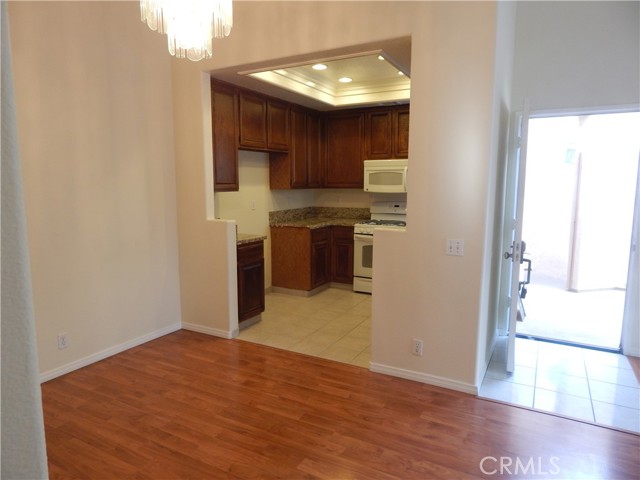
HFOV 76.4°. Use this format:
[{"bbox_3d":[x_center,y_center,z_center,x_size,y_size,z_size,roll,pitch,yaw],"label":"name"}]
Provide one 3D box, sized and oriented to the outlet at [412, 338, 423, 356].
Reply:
[{"bbox_3d":[0.699,0.773,2.913,0.070,0.115,0.008,4,9,29],"label":"outlet"}]

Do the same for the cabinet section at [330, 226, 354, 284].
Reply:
[{"bbox_3d":[0.443,0.182,5.736,0.336,0.783,0.580,4,9,28],"label":"cabinet section"}]

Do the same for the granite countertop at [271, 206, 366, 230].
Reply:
[{"bbox_3d":[0.040,-0.304,5.574,0.987,0.204,1.149,4,9,29],"label":"granite countertop"}]

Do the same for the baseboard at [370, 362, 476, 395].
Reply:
[{"bbox_3d":[0.726,0.991,2.923,0.781,0.076,0.014,4,9,29],"label":"baseboard"}]

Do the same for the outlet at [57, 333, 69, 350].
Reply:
[{"bbox_3d":[-1.915,0.753,3.036,0.008,0.115,0.070,4,9,29],"label":"outlet"}]

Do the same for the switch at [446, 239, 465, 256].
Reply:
[{"bbox_3d":[0.899,0.051,2.700,0.116,0.115,0.010,4,9,29],"label":"switch"}]

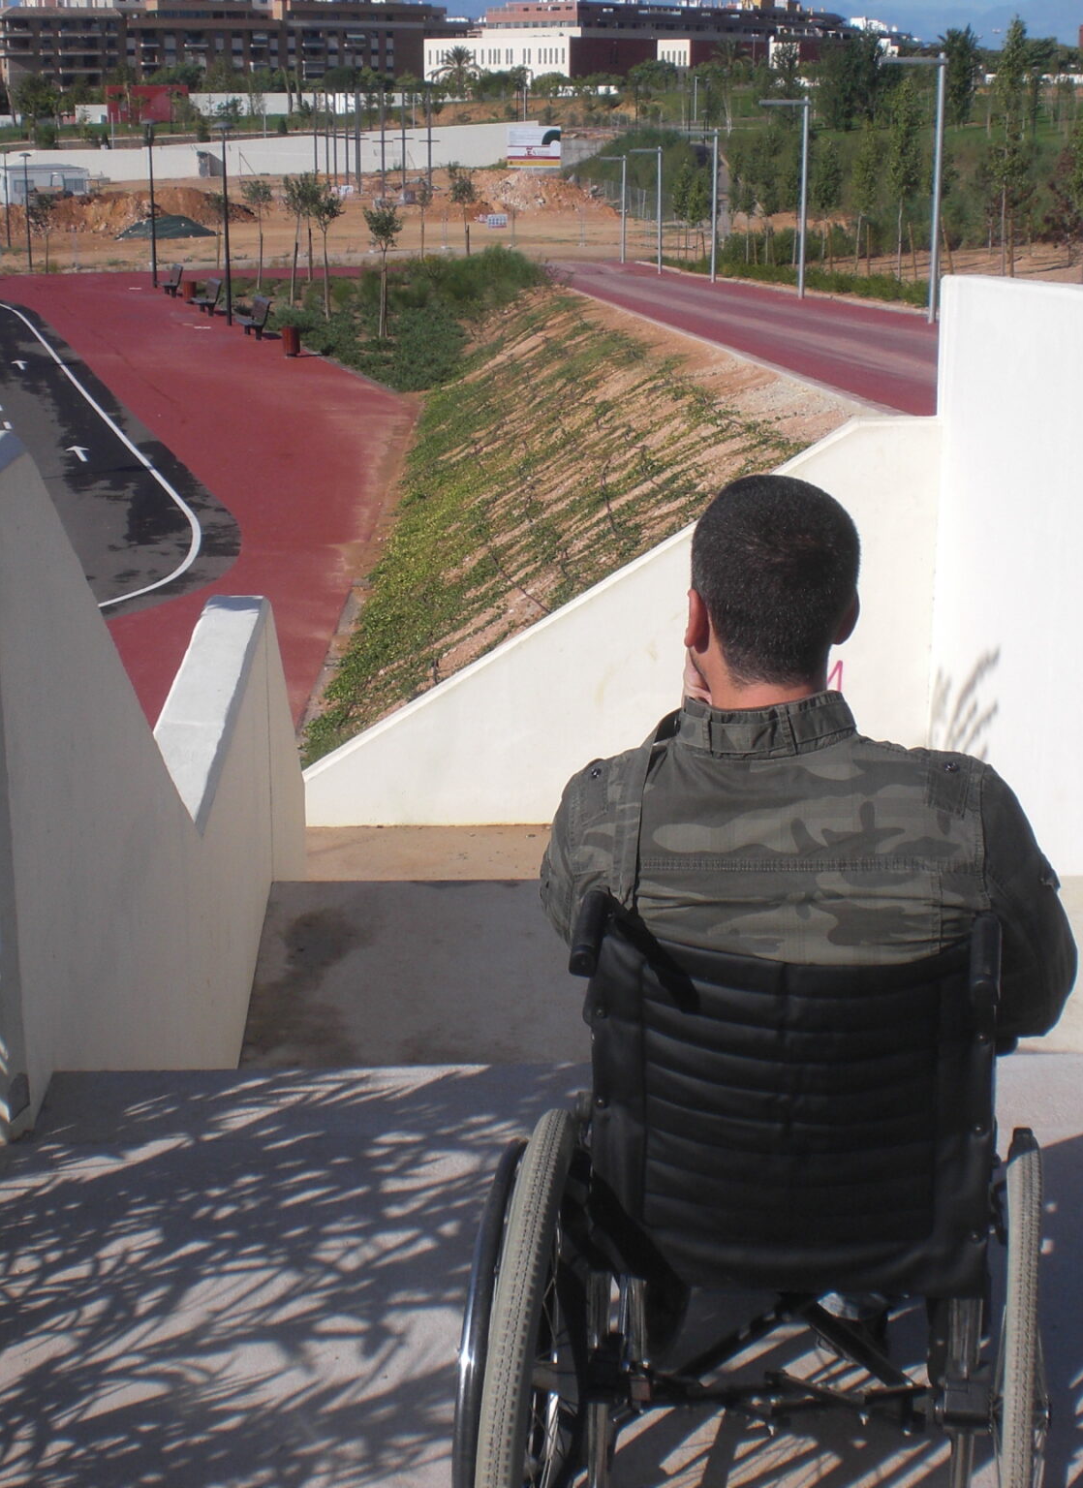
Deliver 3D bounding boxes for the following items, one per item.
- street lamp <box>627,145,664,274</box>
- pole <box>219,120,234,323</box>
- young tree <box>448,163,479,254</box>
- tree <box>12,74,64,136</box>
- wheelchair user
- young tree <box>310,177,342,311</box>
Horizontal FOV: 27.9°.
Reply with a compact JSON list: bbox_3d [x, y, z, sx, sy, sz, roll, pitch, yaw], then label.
[{"bbox_3d":[3.198,-16.358,67.070,1.050,3.850,0.170,-1,15,-3],"label":"street lamp"},{"bbox_3d":[-7.046,-11.614,48.652,0.420,4.400,0.420,0,15,0],"label":"pole"},{"bbox_3d":[-2.619,-17.869,72.868,0.950,3.100,0.950,0,15,0],"label":"young tree"},{"bbox_3d":[-42.174,-53.247,182.336,4.200,5.500,4.200,0,15,0],"label":"tree"},{"bbox_3d":[0.307,0.257,2.634,0.560,1.250,0.750,2,16,7],"label":"wheelchair user"},{"bbox_3d":[-5.020,-11.553,50.747,0.760,3.050,0.760,0,15,0],"label":"young tree"}]

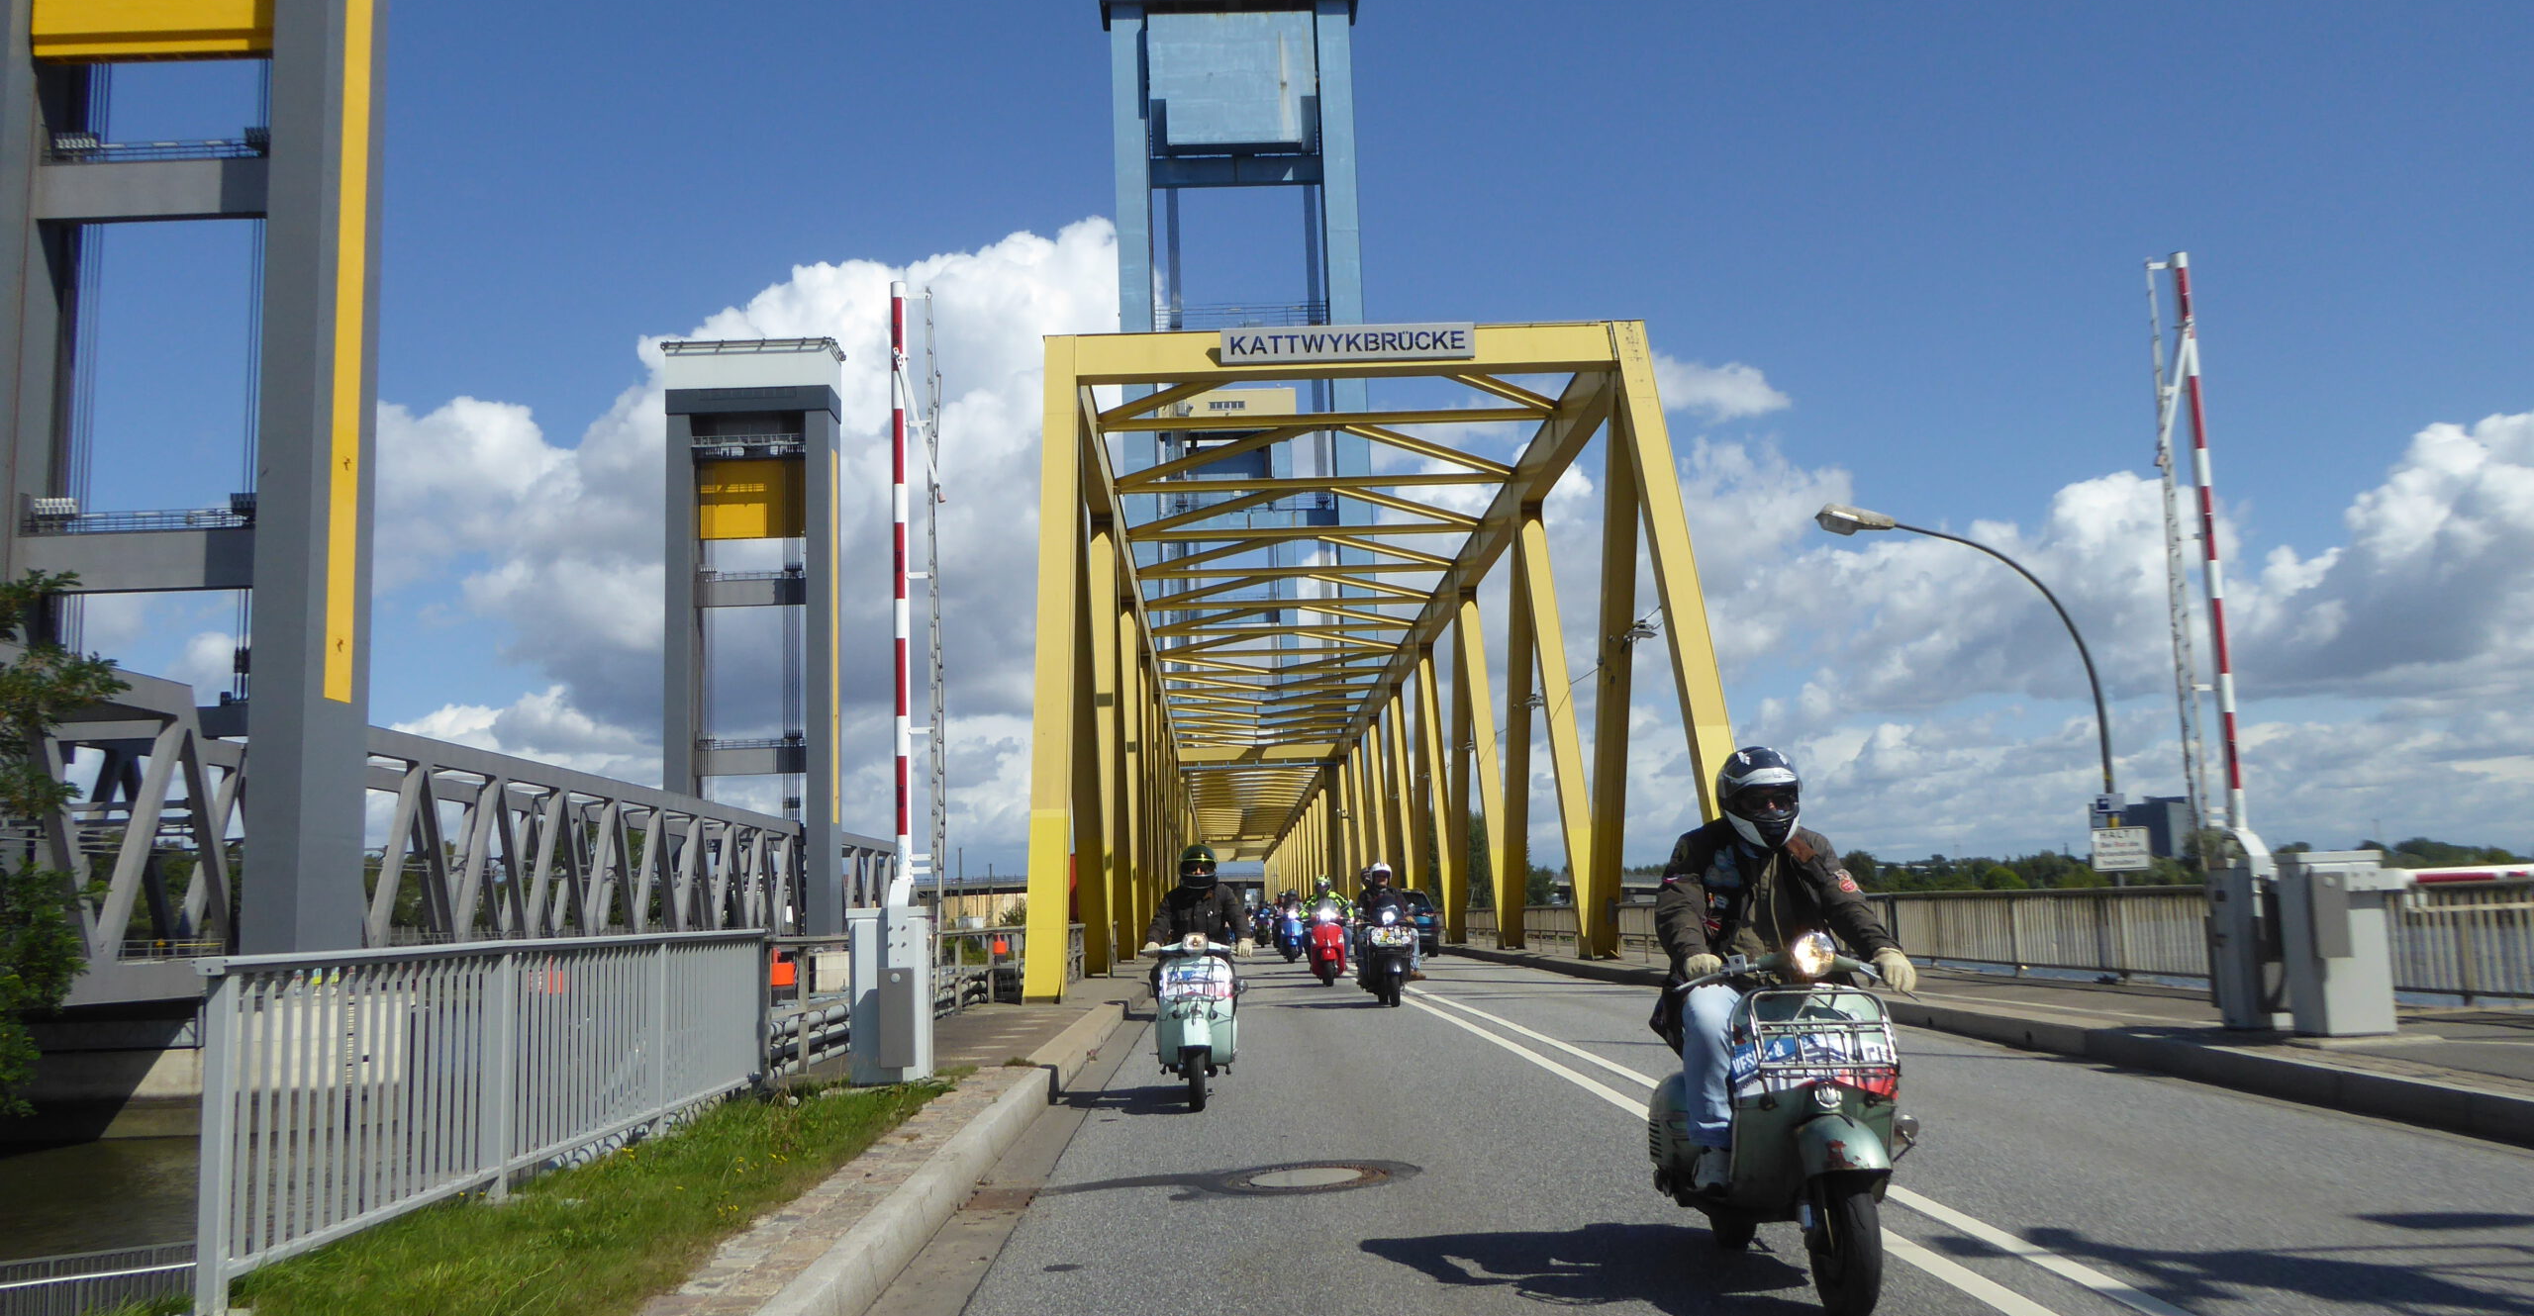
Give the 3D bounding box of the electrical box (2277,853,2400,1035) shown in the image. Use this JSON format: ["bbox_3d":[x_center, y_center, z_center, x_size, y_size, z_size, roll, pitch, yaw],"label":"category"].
[{"bbox_3d":[6.829,1.829,12.676,0.550,1.150,0.430,-1,-7,-1],"label":"electrical box"}]

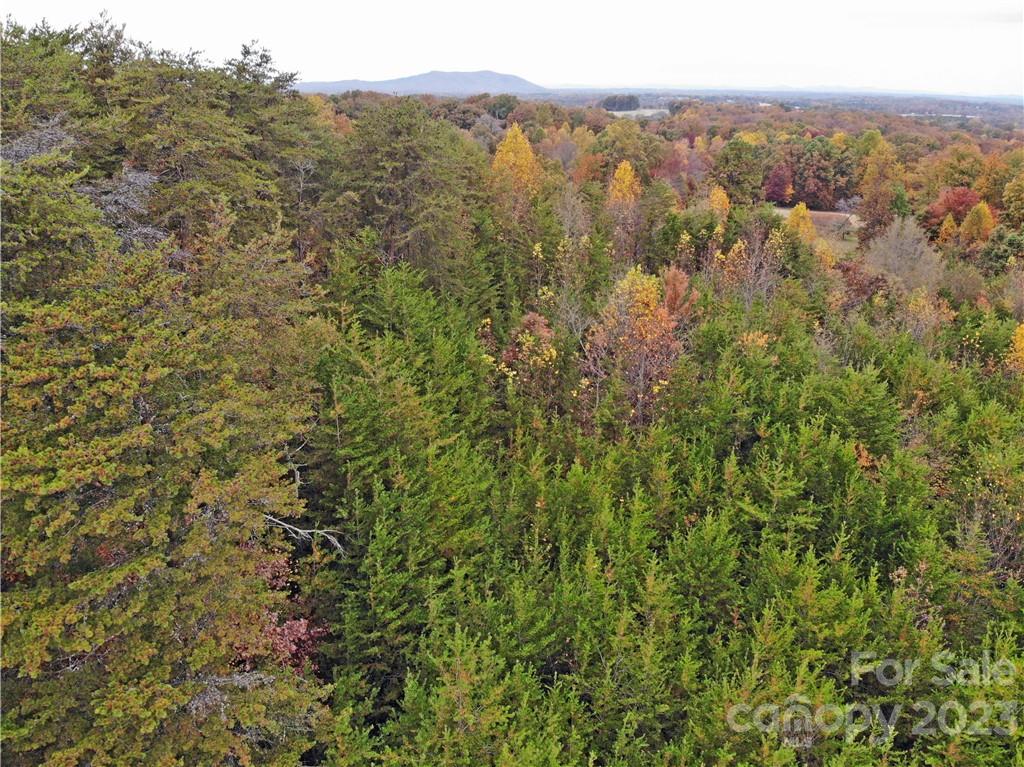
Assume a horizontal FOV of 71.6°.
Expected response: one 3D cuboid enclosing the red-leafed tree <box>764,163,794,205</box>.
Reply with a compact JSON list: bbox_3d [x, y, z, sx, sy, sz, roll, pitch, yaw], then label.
[{"bbox_3d":[49.383,-36.898,131.243,5.700,8.200,5.600,9,24,18],"label":"red-leafed tree"}]

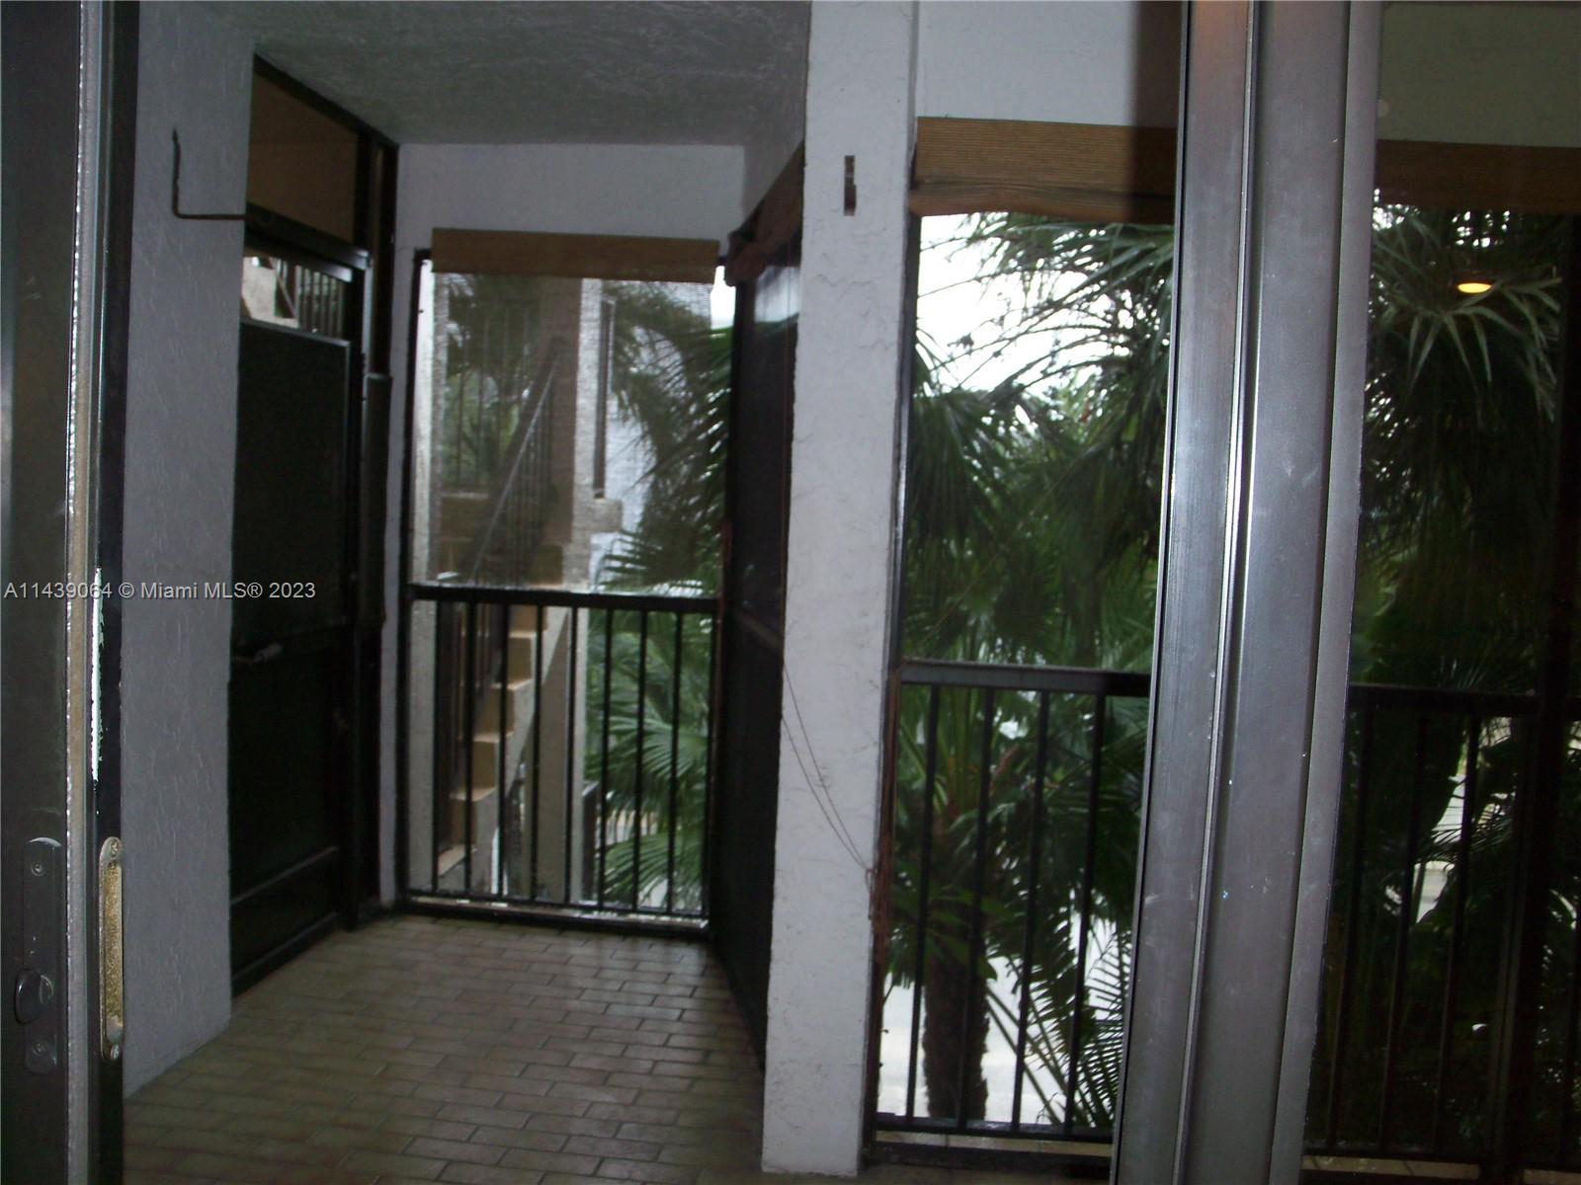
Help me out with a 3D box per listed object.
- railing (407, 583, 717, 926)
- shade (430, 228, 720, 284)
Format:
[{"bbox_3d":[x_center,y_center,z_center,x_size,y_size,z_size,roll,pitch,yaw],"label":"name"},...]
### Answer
[{"bbox_3d":[-0.737,0.507,5.022,1.000,1.022,0.060,3,4,5],"label":"railing"},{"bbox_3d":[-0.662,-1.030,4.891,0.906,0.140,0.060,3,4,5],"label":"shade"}]

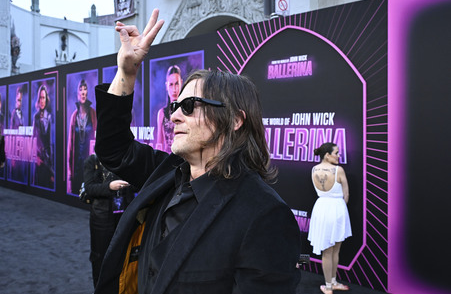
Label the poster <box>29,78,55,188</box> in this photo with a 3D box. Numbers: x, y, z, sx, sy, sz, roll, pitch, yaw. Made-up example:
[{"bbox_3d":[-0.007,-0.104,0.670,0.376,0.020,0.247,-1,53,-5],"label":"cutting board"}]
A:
[{"bbox_3d":[-4.370,-0.300,8.090,1.180,2.620,0.030,2,2,37],"label":"poster"}]

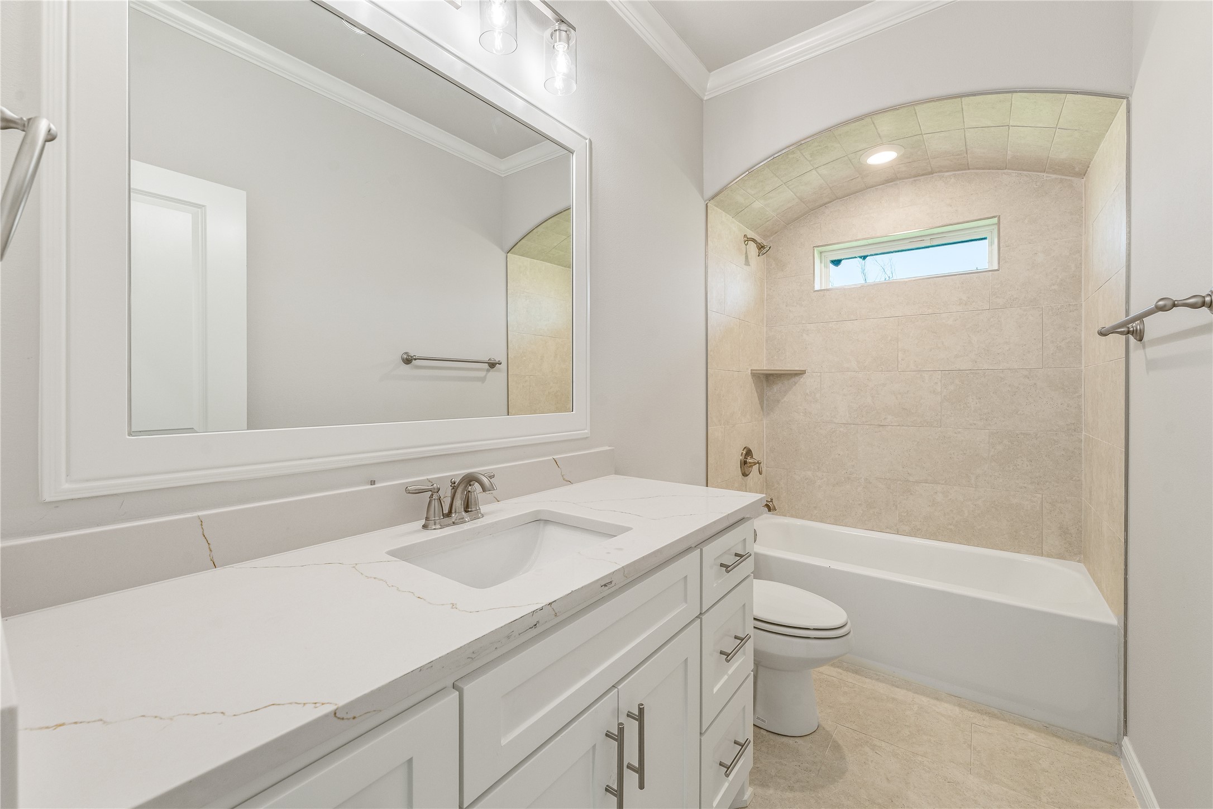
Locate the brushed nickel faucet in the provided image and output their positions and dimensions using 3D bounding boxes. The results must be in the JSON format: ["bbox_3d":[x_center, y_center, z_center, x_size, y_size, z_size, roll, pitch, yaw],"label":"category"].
[{"bbox_3d":[-0.316,0.219,1.107,0.192,0.126,0.245,1,2,38],"label":"brushed nickel faucet"}]

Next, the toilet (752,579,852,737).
[{"bbox_3d":[0.567,0.807,1.890,0.713,0.740,0.431,1,2,38],"label":"toilet"}]

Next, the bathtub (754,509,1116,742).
[{"bbox_3d":[1.417,0.957,2.386,1.504,0.420,0.752,1,2,38],"label":"bathtub"}]

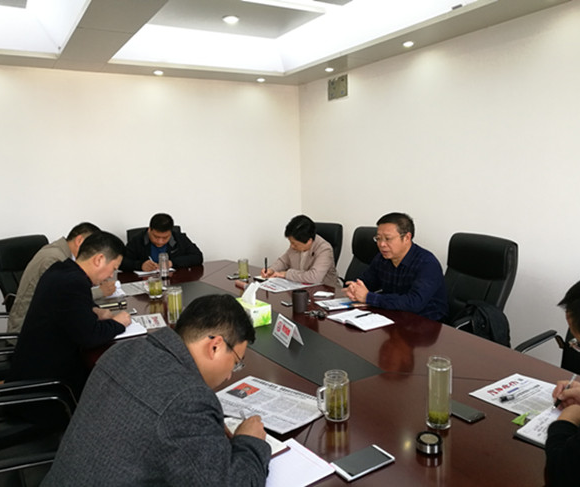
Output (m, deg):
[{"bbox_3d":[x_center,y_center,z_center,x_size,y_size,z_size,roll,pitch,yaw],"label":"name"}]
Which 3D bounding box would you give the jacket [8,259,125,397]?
[{"bbox_3d":[-1.075,0.375,2.447,0.560,0.600,0.500,-7,9,-33],"label":"jacket"}]

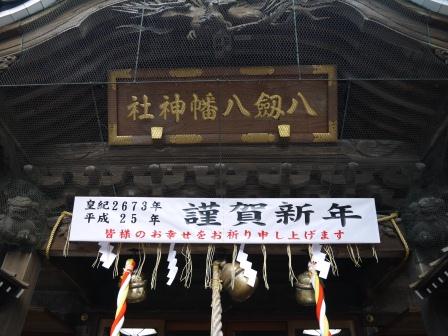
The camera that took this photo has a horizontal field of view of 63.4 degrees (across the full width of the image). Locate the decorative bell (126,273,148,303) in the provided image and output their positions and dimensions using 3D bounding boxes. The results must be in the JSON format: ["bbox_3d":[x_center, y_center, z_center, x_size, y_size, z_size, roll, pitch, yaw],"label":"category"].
[{"bbox_3d":[-0.930,1.275,3.850,0.250,0.320,0.250,0,-34,0],"label":"decorative bell"}]

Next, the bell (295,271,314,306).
[{"bbox_3d":[0.871,1.280,3.850,0.250,0.340,0.250,0,-34,0],"label":"bell"}]

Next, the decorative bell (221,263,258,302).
[{"bbox_3d":[0.144,1.204,3.880,0.380,0.460,0.380,-37,-27,-22],"label":"decorative bell"}]

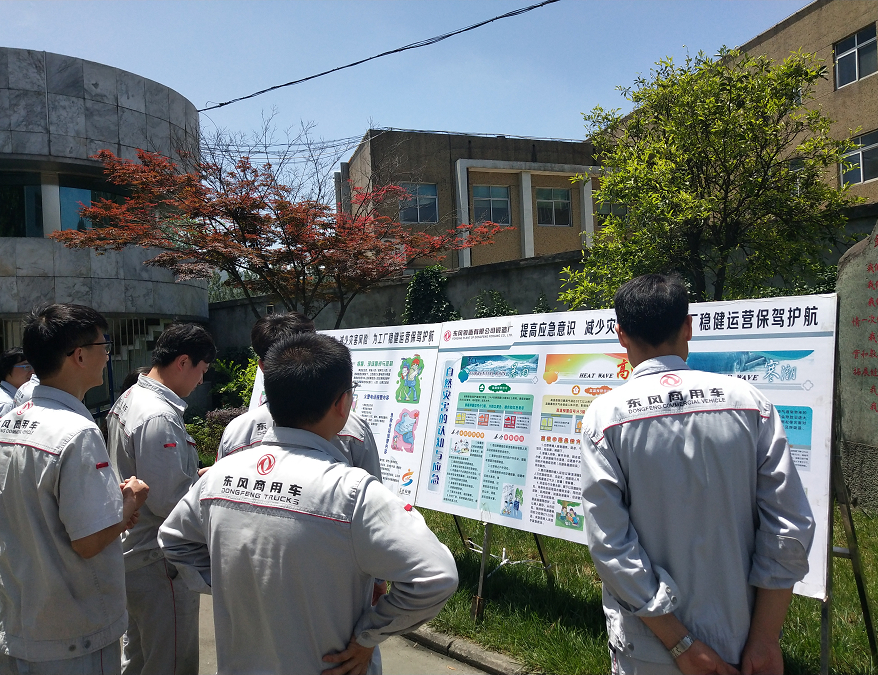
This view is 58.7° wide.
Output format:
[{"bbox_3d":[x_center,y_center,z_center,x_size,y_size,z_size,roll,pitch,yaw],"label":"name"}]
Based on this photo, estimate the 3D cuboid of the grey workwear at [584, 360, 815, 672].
[{"bbox_3d":[0.615,0.415,1.910,0.540,0.720,0.340,-2,1,12],"label":"grey workwear"}]

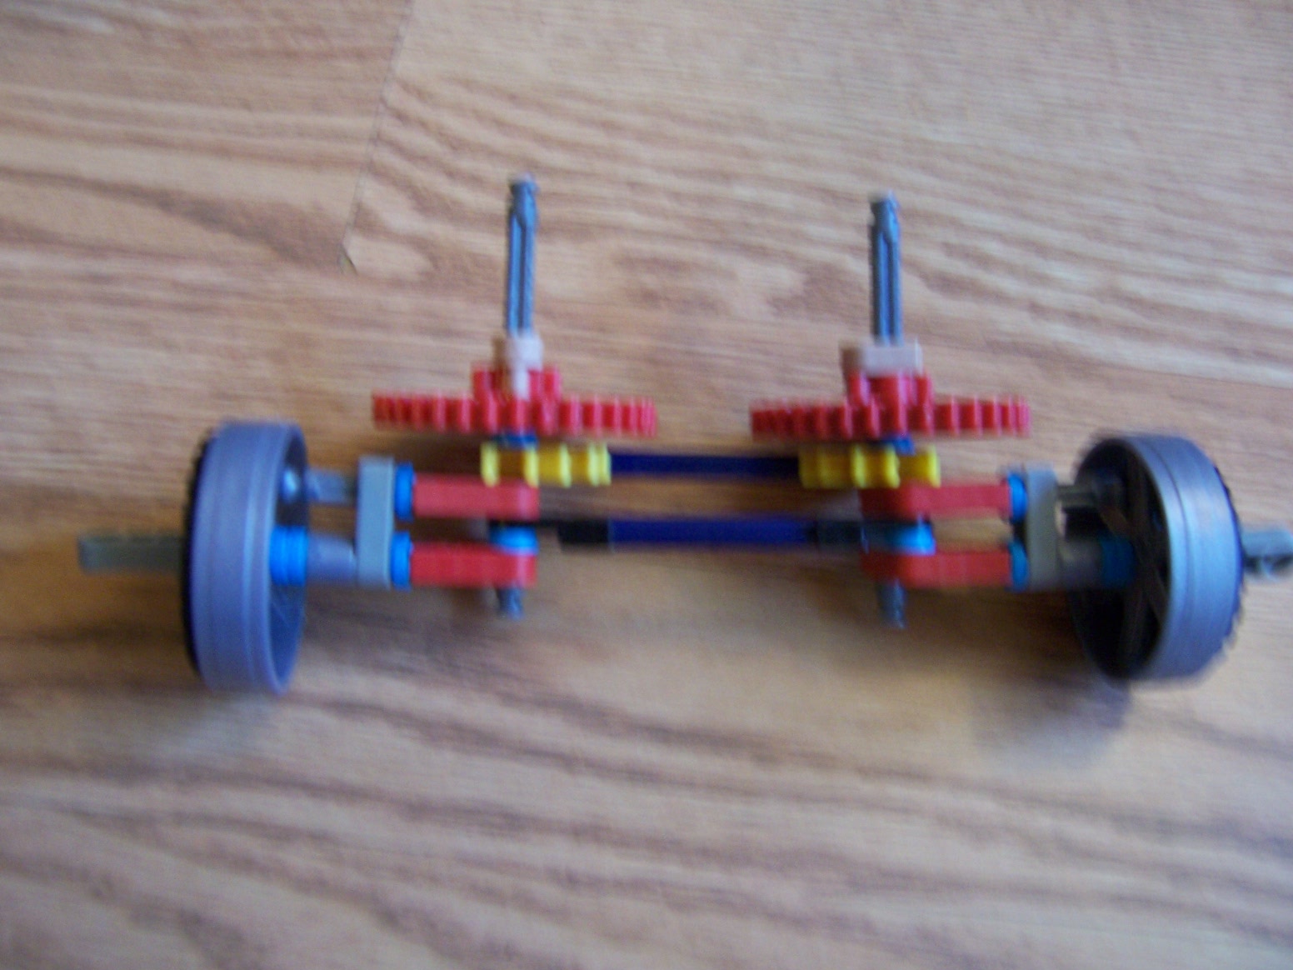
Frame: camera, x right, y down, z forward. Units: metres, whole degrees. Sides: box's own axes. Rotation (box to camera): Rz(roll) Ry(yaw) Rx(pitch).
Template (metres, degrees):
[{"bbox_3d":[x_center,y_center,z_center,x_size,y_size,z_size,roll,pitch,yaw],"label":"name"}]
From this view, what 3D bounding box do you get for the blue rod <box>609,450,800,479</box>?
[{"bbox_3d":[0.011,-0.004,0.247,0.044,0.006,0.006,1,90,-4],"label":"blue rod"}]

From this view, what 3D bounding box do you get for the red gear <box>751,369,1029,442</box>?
[{"bbox_3d":[0.049,-0.017,0.249,0.056,0.056,0.013,-1,93,0],"label":"red gear"}]

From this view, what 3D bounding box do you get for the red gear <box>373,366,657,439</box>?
[{"bbox_3d":[-0.026,-0.017,0.244,0.056,0.056,0.013,1,93,0],"label":"red gear"}]

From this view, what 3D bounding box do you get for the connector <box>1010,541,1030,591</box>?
[{"bbox_3d":[0.077,0.017,0.255,0.004,0.011,0.011,0,90,-2],"label":"connector"}]

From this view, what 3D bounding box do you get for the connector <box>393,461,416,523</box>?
[{"bbox_3d":[-0.047,0.001,0.239,0.004,0.011,0.011,2,90,-8],"label":"connector"}]

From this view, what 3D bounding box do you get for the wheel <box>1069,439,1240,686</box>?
[{"bbox_3d":[0.105,0.015,0.259,0.014,0.051,0.051,0,92,-2],"label":"wheel"}]

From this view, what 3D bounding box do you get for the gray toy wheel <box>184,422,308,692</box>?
[{"bbox_3d":[-0.075,0.014,0.235,0.014,0.051,0.051,0,92,-8],"label":"gray toy wheel"}]

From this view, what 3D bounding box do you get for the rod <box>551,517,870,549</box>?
[{"bbox_3d":[0.012,0.009,0.237,0.060,0.006,0.006,0,90,-2],"label":"rod"}]

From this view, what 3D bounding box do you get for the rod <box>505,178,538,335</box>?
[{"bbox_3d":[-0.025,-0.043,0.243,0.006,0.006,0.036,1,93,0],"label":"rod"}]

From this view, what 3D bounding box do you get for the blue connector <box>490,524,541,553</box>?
[{"bbox_3d":[-0.026,0.011,0.246,0.010,0.010,0.004,1,93,0],"label":"blue connector"}]

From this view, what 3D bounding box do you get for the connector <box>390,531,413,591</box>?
[{"bbox_3d":[-0.048,0.015,0.242,0.004,0.010,0.010,1,90,-9],"label":"connector"}]

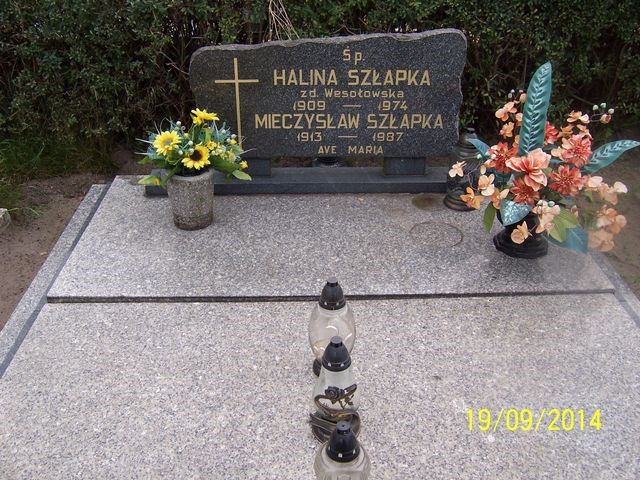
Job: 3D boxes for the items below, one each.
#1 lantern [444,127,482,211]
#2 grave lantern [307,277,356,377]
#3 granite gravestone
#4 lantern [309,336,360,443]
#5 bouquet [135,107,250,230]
[{"bbox_3d":[0.534,-0.260,2.221,0.137,0.280,0.137,-1,33,-1],"label":"lantern"},{"bbox_3d":[0.033,0.213,1.501,0.115,0.278,0.115,-1,33,-1],"label":"grave lantern"},{"bbox_3d":[0.039,-0.570,2.412,1.073,0.508,0.088,-1,32,-2],"label":"granite gravestone"},{"bbox_3d":[0.036,0.321,1.342,0.117,0.272,0.117,-1,33,-1],"label":"lantern"},{"bbox_3d":[-0.413,-0.237,2.064,0.375,0.410,0.310,-1,33,-1],"label":"bouquet"}]

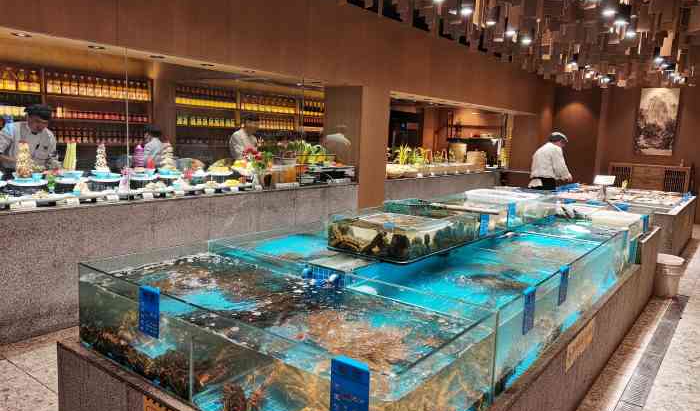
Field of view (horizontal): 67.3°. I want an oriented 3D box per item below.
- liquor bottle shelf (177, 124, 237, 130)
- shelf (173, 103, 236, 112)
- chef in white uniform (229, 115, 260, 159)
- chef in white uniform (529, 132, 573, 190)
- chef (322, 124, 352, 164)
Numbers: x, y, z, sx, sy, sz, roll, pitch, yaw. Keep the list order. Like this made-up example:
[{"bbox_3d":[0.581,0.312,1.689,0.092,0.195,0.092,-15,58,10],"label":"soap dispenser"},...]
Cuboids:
[{"bbox_3d":[-2.053,-1.087,7.257,0.300,0.040,0.998,8,9,36],"label":"liquor bottle shelf"},{"bbox_3d":[-2.050,-1.344,7.213,0.300,0.040,1.015,8,9,36],"label":"shelf"},{"bbox_3d":[-1.303,-0.244,6.502,0.350,1.715,0.470,9,10,41],"label":"chef in white uniform"},{"bbox_3d":[3.059,-0.302,8.263,0.470,1.705,0.500,-1,8,-20],"label":"chef in white uniform"},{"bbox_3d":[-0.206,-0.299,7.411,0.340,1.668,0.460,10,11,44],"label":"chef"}]

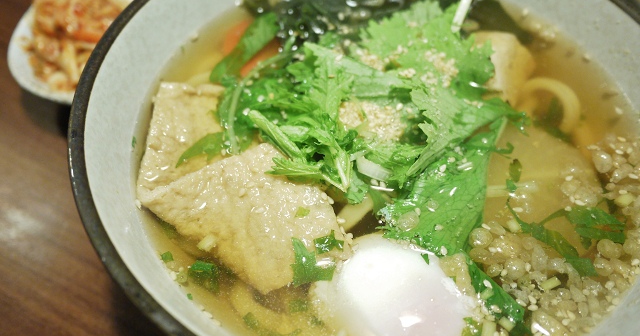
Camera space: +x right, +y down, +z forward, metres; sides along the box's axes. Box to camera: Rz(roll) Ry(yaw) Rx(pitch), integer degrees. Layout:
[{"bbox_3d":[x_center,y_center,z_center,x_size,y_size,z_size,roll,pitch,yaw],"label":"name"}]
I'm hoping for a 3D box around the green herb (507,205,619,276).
[{"bbox_3d":[0.089,0.025,0.183,0.042,0.010,0.030,2,55,1],"label":"green herb"}]

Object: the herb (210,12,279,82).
[{"bbox_3d":[-0.033,-0.057,0.241,0.014,0.011,0.056,21,57,14],"label":"herb"}]

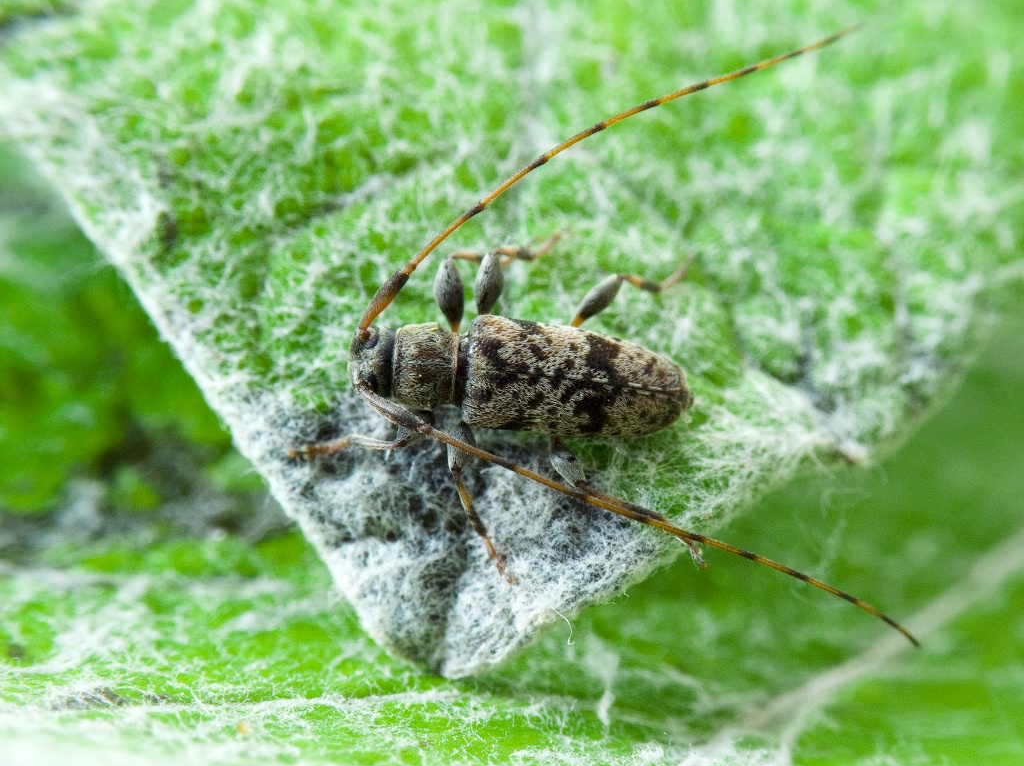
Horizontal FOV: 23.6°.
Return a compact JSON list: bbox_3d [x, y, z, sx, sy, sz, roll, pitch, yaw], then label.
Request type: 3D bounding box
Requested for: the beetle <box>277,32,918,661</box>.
[{"bbox_3d":[0.003,-0.002,0.055,0.014,0.003,0.013,6,83,1],"label":"beetle"}]

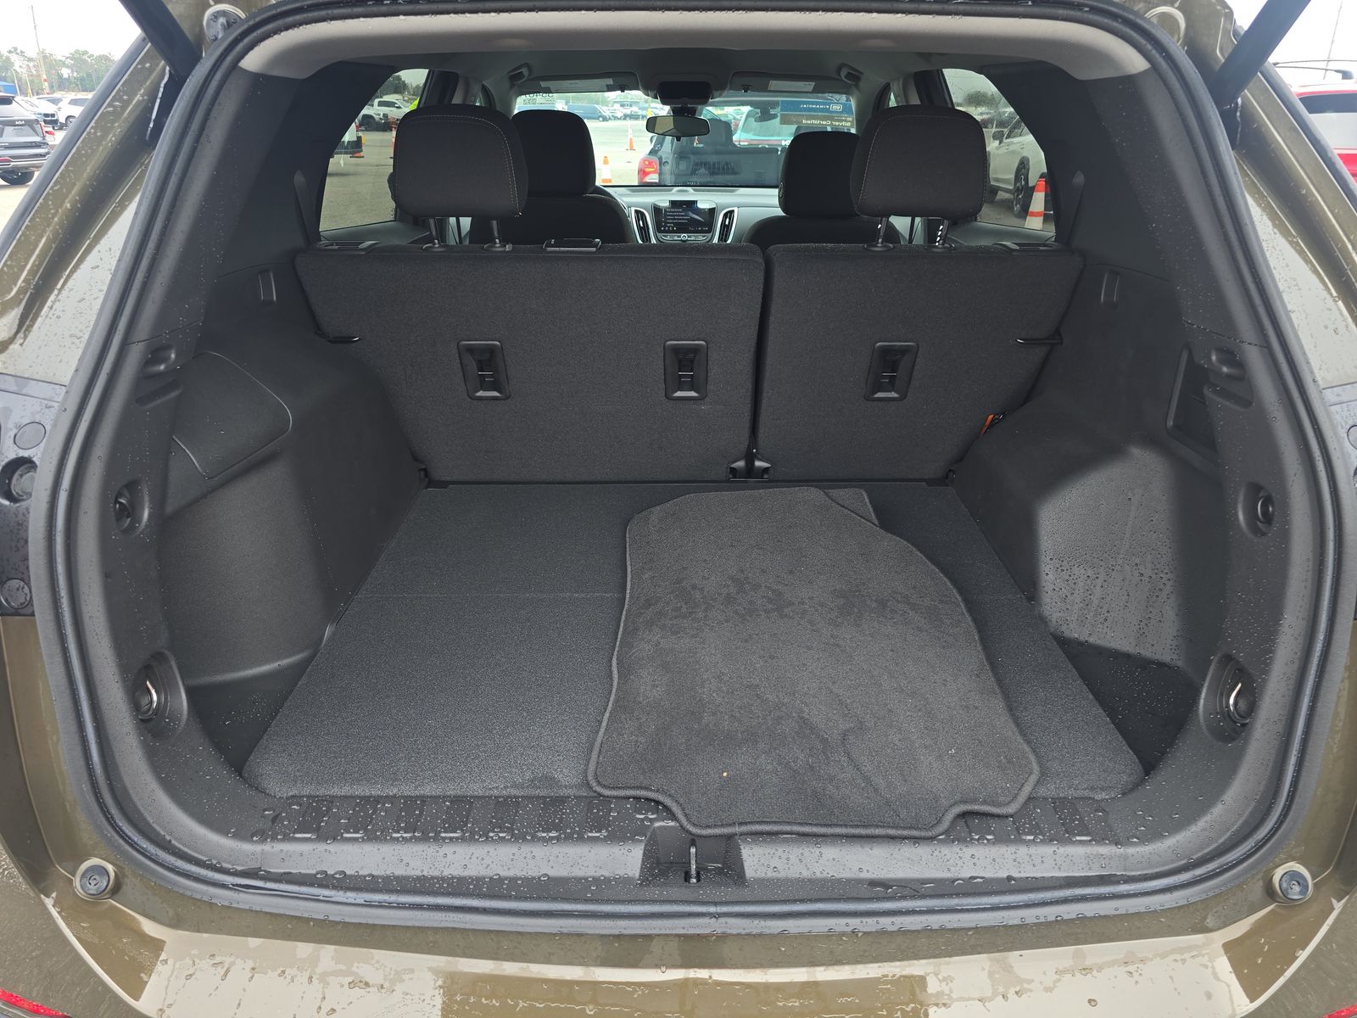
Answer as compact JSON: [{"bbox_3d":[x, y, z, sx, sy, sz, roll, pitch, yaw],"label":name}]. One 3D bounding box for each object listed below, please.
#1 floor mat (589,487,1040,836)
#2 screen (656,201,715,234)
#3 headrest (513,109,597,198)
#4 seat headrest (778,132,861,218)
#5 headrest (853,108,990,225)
[{"bbox_3d":[0.168,0.150,1.325,0.515,0.030,0.845,0,26,0],"label":"floor mat"},{"bbox_3d":[0.026,-1.035,3.200,0.207,0.115,0.020,0,40,0],"label":"screen"},{"bbox_3d":[-0.346,-0.956,2.420,0.250,0.212,0.125,0,33,0],"label":"headrest"},{"bbox_3d":[0.397,-0.896,2.420,0.250,0.212,0.125,0,33,0],"label":"seat headrest"},{"bbox_3d":[0.389,-0.559,1.460,0.205,0.167,0.112,0,33,0],"label":"headrest"}]

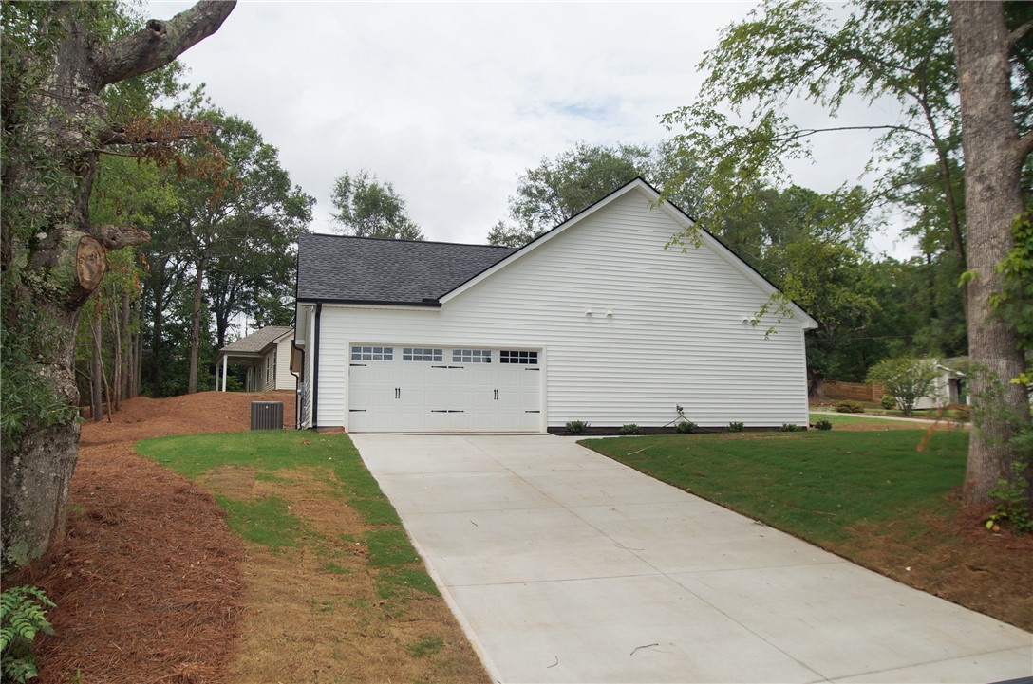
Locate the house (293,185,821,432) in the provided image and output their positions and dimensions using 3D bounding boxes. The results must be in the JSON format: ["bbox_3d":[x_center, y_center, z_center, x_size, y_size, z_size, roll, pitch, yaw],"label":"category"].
[{"bbox_3d":[-0.164,-0.381,25.072,14.563,6.919,14.001,2,-7,-17],"label":"house"}]

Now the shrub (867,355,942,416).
[{"bbox_3d":[23.236,2.680,43.000,4.448,3.535,4.314,2,-7,-17],"label":"shrub"}]

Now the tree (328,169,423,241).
[{"bbox_3d":[-9.279,-3.233,46.121,7.200,15.944,7.200,2,-7,-17],"label":"tree"}]

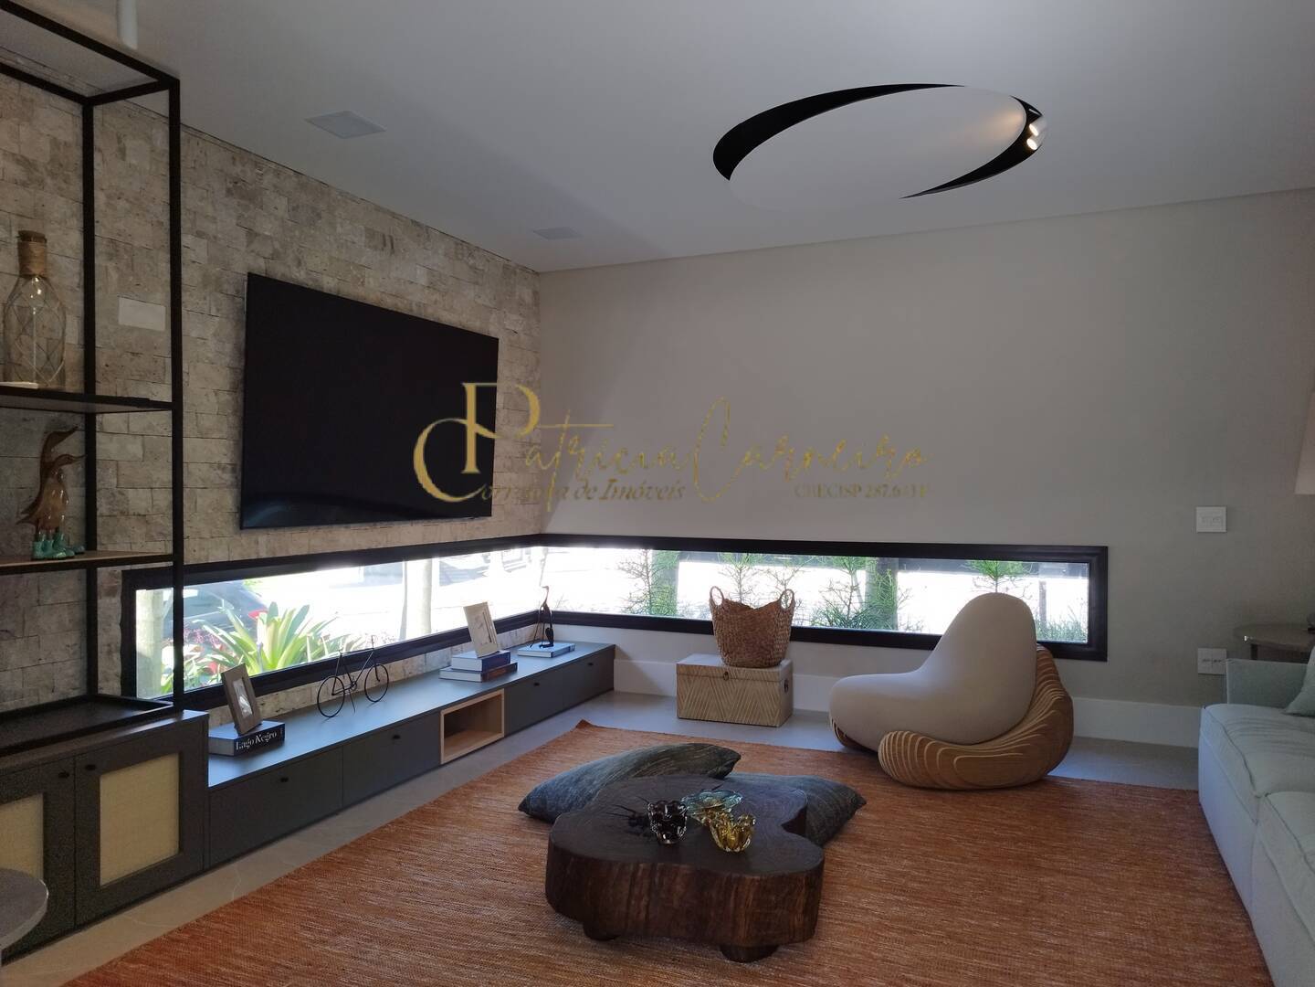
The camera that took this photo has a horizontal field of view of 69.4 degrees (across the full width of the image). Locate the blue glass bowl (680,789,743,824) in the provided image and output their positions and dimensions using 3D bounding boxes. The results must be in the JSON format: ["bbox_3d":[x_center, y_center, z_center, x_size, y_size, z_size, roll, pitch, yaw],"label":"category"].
[{"bbox_3d":[0.163,0.953,2.876,0.190,0.075,0.165,0,0,3],"label":"blue glass bowl"}]

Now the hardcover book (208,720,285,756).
[{"bbox_3d":[-1.610,0.945,3.662,0.222,0.064,0.234,0,0,25],"label":"hardcover book"}]

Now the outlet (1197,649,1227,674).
[{"bbox_3d":[2.711,0.821,4.638,0.122,0.122,0.012,0,0,23],"label":"outlet"}]

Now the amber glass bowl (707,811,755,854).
[{"bbox_3d":[0.205,0.943,2.651,0.135,0.095,0.125,0,0,4],"label":"amber glass bowl"}]

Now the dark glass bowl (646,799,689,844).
[{"bbox_3d":[0.026,0.943,2.711,0.120,0.095,0.118,0,0,0],"label":"dark glass bowl"}]

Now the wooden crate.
[{"bbox_3d":[0.434,1.096,5.324,0.578,0.299,0.335,0,0,20],"label":"wooden crate"}]

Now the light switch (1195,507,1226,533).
[{"bbox_3d":[2.705,0.128,4.636,0.122,0.122,0.012,0,0,23],"label":"light switch"}]

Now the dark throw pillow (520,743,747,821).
[{"bbox_3d":[-0.105,1.092,3.612,0.620,0.200,0.620,-20,-10,40],"label":"dark throw pillow"}]

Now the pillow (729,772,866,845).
[{"bbox_3d":[0.434,1.157,3.506,0.580,0.180,0.580,0,0,27],"label":"pillow"}]

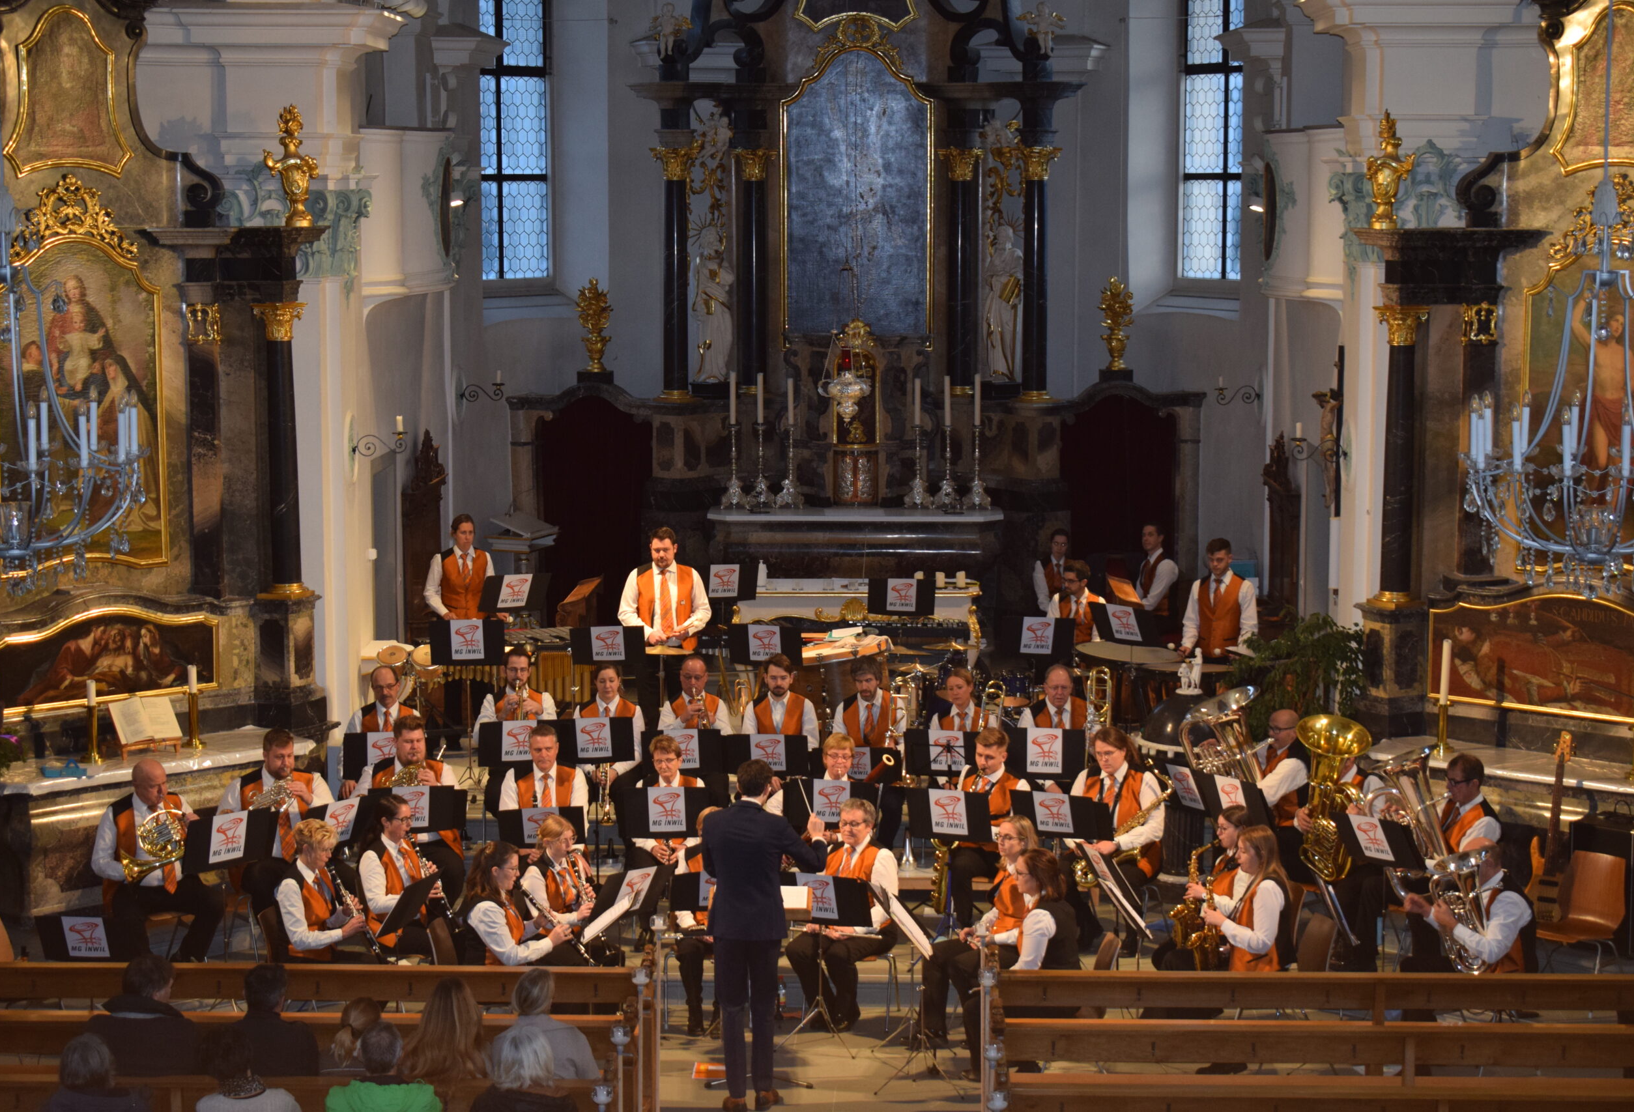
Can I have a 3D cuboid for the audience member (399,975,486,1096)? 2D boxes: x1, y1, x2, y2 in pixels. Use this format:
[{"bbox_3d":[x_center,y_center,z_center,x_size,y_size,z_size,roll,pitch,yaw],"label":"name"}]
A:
[{"bbox_3d":[-1.691,2.495,14.058,0.460,1.270,0.750,0,7,1],"label":"audience member"}]

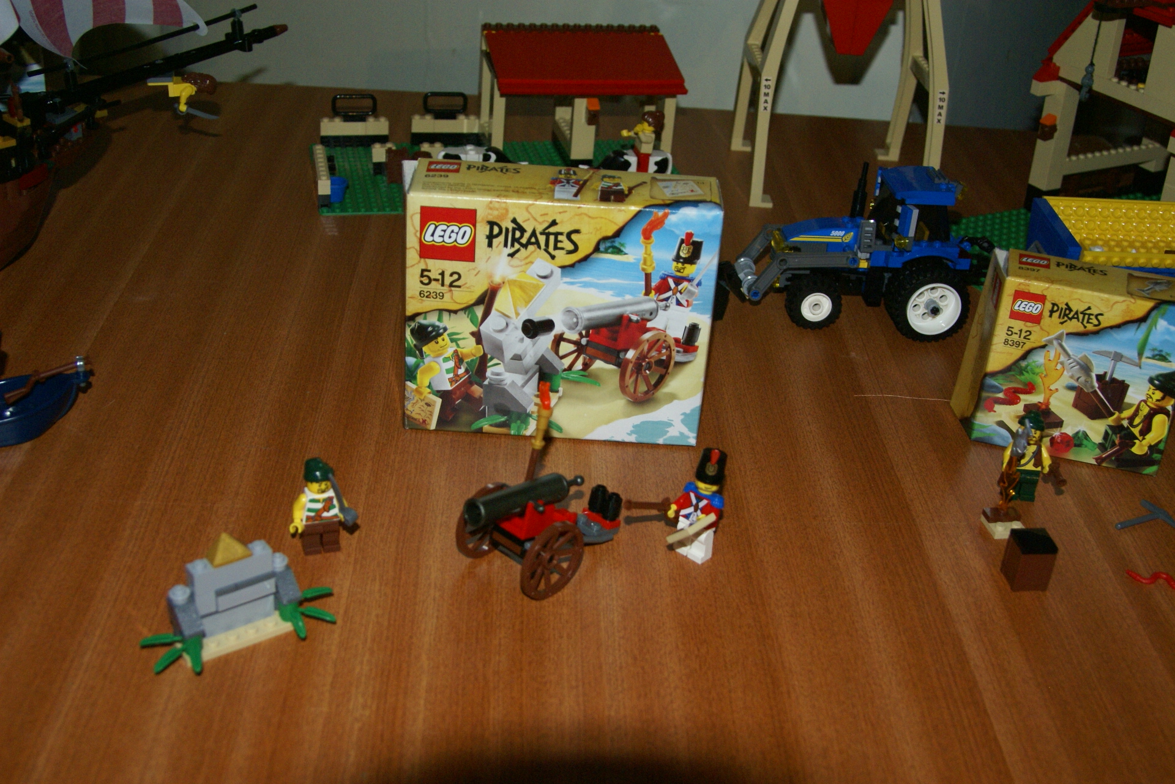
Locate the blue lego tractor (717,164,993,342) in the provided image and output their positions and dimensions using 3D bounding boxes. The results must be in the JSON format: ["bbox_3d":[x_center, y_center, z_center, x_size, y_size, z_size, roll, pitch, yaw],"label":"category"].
[{"bbox_3d":[0.153,-0.093,0.793,0.170,0.092,0.084,1,30,-5],"label":"blue lego tractor"}]

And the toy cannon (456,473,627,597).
[{"bbox_3d":[-0.020,0.051,0.563,0.042,0.048,0.083,27,37,34],"label":"toy cannon"}]

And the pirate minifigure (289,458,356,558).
[{"bbox_3d":[-0.109,0.047,0.563,0.027,0.044,0.017,-5,31,-16],"label":"pirate minifigure"}]

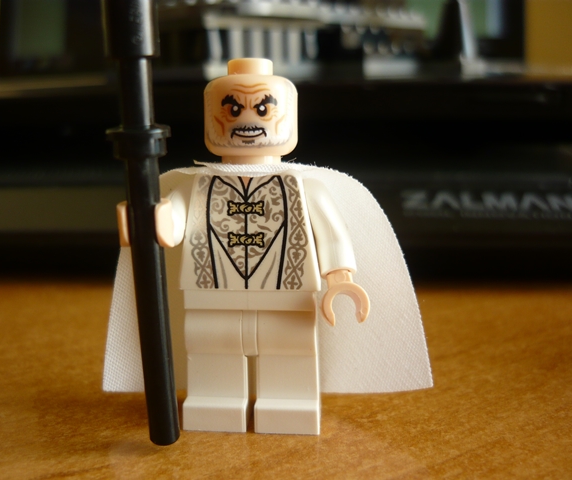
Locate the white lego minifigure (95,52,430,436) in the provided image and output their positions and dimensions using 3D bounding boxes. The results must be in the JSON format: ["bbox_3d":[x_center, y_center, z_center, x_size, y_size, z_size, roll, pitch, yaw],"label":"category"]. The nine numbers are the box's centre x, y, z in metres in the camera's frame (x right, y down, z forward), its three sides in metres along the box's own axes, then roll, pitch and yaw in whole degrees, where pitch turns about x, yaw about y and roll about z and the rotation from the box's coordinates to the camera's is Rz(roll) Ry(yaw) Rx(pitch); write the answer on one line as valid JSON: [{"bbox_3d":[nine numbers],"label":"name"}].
[{"bbox_3d":[-0.004,0.001,0.067,0.042,0.040,0.022,1,9,8],"label":"white lego minifigure"}]

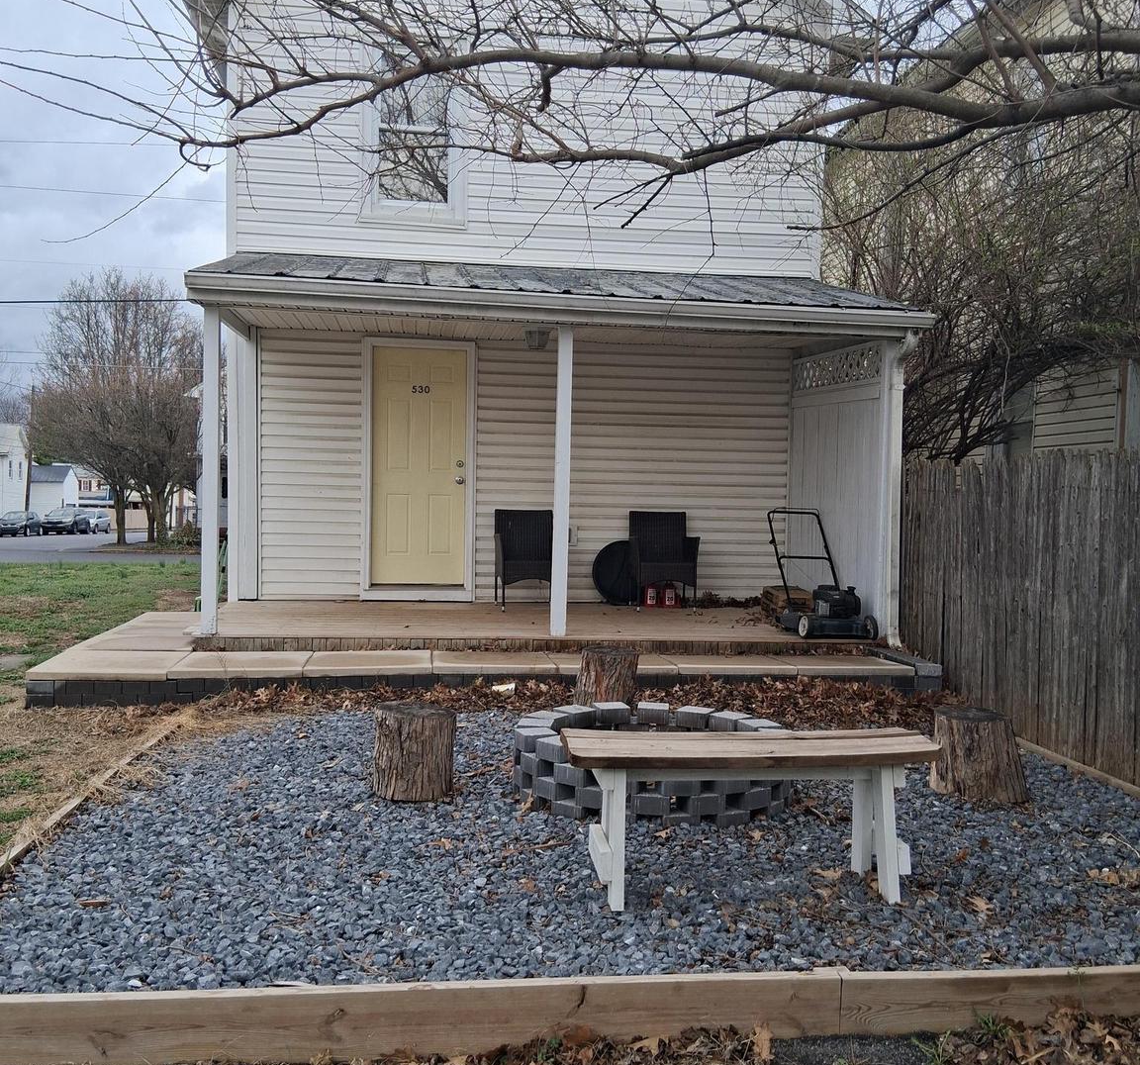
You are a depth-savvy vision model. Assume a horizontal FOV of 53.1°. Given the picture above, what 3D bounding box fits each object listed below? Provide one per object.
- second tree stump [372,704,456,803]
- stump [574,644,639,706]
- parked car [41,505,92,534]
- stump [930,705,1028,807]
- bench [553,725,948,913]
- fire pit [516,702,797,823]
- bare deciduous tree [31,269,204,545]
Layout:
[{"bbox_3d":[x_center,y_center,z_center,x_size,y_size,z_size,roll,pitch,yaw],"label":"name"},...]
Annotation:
[{"bbox_3d":[-0.638,0.895,4.680,0.335,0.330,0.335,1,2,-6],"label":"second tree stump"},{"bbox_3d":[0.206,0.838,6.300,0.350,0.375,0.350,1,2,-6],"label":"stump"},{"bbox_3d":[-32.492,-0.703,73.500,1.850,1.680,4.600,1,2,-6],"label":"parked car"},{"bbox_3d":[1.729,0.934,4.840,0.385,0.335,0.380,1,2,-6],"label":"stump"},{"bbox_3d":[0.571,0.888,3.591,1.180,0.460,0.400,1,2,-8],"label":"bench"},{"bbox_3d":[0.351,0.952,4.850,1.180,0.250,1.180,1,2,-6],"label":"fire pit"},{"bbox_3d":[-18.798,-5.267,48.000,7.000,11.300,6.800,1,2,-6],"label":"bare deciduous tree"}]

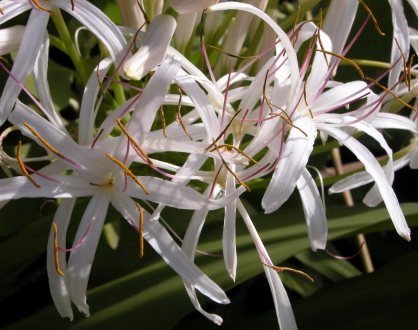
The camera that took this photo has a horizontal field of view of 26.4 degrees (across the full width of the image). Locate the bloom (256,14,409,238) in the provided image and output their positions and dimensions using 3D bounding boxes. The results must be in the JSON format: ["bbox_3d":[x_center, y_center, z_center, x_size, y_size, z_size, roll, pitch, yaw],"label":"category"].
[{"bbox_3d":[0.071,-0.019,0.500,0.085,0.120,0.080,-5,-13,-16],"label":"bloom"}]

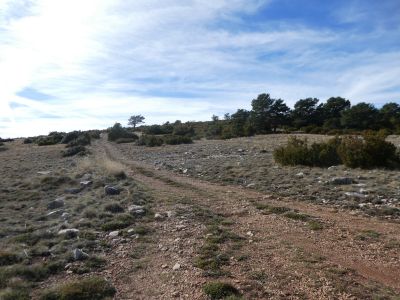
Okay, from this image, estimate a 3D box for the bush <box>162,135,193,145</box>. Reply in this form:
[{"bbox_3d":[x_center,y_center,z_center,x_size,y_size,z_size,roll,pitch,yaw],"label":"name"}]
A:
[{"bbox_3d":[-3.246,-1.515,40.000,4.240,1.410,3.200,0,1,0],"label":"bush"}]

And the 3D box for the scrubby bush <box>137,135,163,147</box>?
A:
[{"bbox_3d":[-6.556,-1.233,36.000,3.310,1.530,2.900,0,1,0],"label":"scrubby bush"}]

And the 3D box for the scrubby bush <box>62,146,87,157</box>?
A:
[{"bbox_3d":[-11.314,0.135,25.000,2.130,0.890,1.700,0,1,0],"label":"scrubby bush"}]

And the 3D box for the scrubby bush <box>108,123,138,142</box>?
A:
[{"bbox_3d":[-12.690,-2.903,46.000,4.860,3.240,4.200,0,1,0],"label":"scrubby bush"}]

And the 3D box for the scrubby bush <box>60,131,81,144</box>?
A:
[{"bbox_3d":[-20.081,-1.938,43.000,3.050,2.130,3.000,0,1,0],"label":"scrubby bush"}]

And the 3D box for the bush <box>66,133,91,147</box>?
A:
[{"bbox_3d":[-16.212,-1.401,37.000,3.140,1.830,2.900,0,1,0],"label":"bush"}]

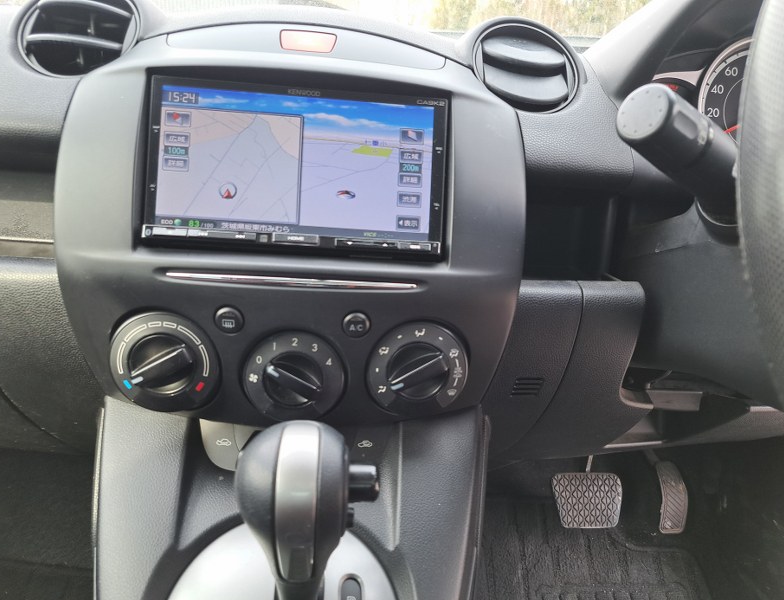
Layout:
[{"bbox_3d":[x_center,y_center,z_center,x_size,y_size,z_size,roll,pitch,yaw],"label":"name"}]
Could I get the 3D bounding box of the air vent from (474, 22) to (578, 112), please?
[{"bbox_3d":[0.088,-0.152,0.379,0.073,0.073,0.035,1,-18,-10],"label":"air vent"}]

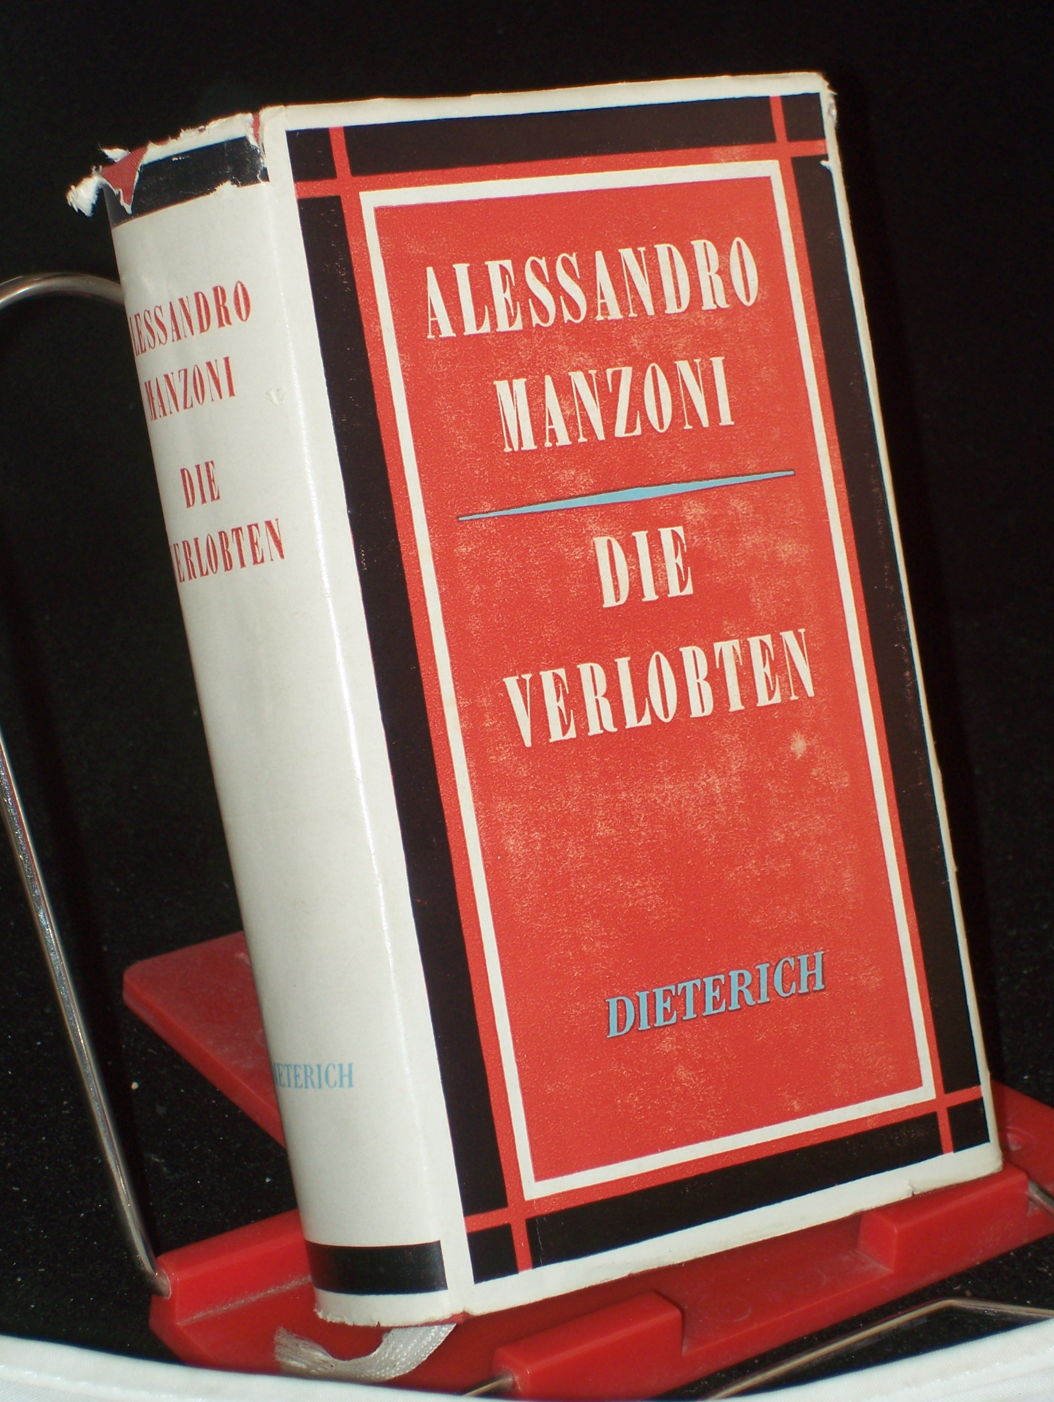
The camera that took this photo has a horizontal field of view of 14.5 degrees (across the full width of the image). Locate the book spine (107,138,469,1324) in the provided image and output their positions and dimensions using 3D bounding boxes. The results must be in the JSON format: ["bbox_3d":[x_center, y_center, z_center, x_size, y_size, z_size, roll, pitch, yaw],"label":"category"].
[{"bbox_3d":[-0.036,0.004,0.620,0.016,0.178,0.042,-9,0,-35],"label":"book spine"}]

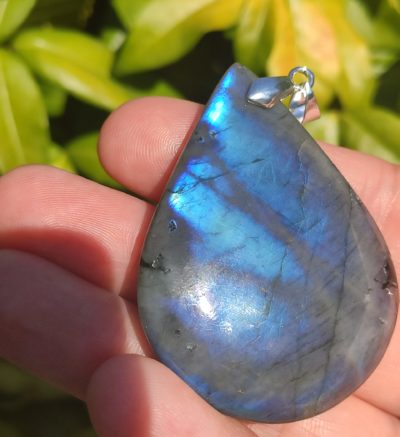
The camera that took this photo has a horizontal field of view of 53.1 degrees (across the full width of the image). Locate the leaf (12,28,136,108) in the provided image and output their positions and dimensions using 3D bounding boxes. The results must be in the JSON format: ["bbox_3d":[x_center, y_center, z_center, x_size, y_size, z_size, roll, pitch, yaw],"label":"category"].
[{"bbox_3d":[-0.063,-0.076,0.205,0.068,0.013,0.027,28,61,10],"label":"leaf"}]

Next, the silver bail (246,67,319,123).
[{"bbox_3d":[0.018,-0.027,0.088,0.013,0.011,0.006,19,13,-48],"label":"silver bail"}]

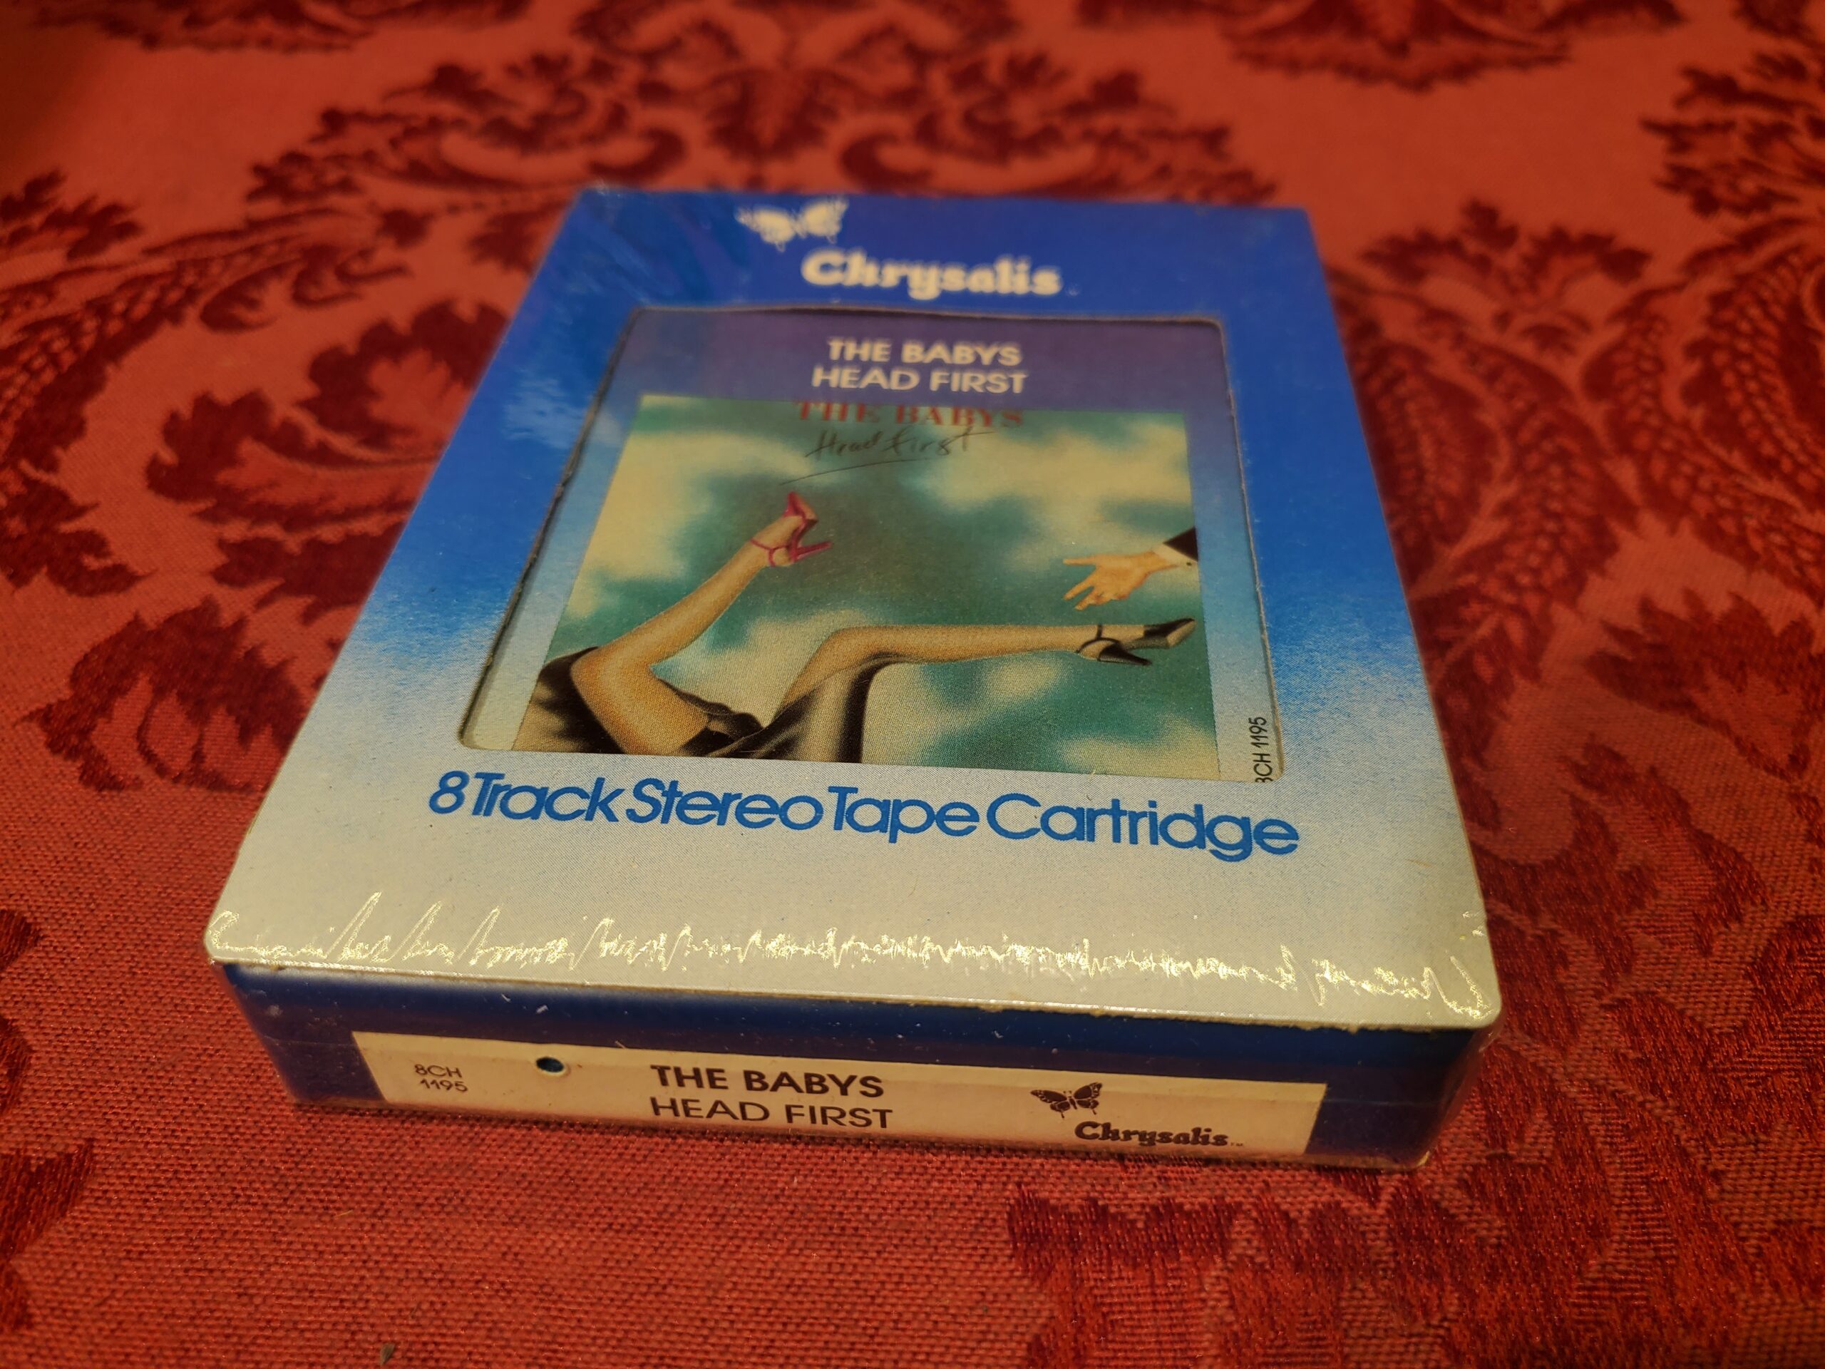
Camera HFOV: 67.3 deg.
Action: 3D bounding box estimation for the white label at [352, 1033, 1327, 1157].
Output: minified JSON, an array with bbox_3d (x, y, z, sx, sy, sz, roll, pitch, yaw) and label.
[{"bbox_3d":[-0.007,0.036,0.119,0.083,0.012,0.001,2,46,4],"label":"white label"}]

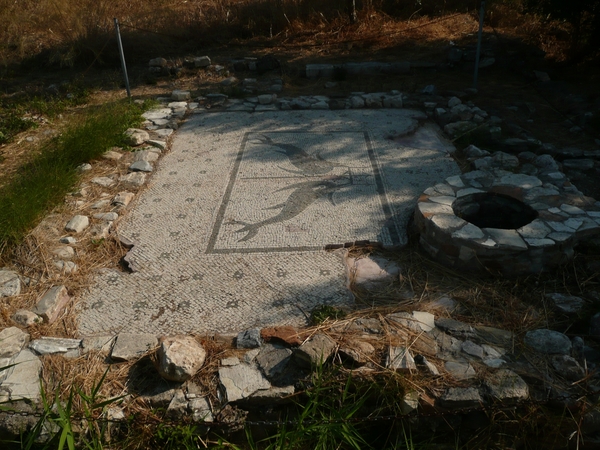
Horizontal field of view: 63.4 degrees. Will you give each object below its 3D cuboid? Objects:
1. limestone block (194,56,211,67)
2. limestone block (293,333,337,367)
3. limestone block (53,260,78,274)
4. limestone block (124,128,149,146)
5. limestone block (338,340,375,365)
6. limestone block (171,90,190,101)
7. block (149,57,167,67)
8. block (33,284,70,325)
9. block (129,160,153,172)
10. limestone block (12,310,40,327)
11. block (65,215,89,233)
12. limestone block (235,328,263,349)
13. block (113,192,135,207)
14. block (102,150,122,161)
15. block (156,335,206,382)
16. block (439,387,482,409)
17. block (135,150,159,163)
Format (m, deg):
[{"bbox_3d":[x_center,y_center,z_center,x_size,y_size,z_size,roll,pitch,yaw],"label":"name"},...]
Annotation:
[{"bbox_3d":[-1.257,-2.116,6.287,0.207,0.114,0.138,1,30,0],"label":"limestone block"},{"bbox_3d":[0.068,0.557,2.127,0.150,0.085,0.150,-27,39,-36],"label":"limestone block"},{"bbox_3d":[-1.226,0.222,2.540,0.119,0.051,0.072,1,30,0],"label":"limestone block"},{"bbox_3d":[-1.456,-0.781,4.333,0.193,0.135,0.158,-1,31,2],"label":"limestone block"},{"bbox_3d":[0.244,0.550,2.095,0.155,0.070,0.110,10,33,19],"label":"limestone block"},{"bbox_3d":[-1.249,-1.360,5.097,0.198,0.074,0.149,1,30,0],"label":"limestone block"},{"bbox_3d":[-1.842,-2.109,6.274,0.213,0.102,0.142,1,30,0],"label":"block"},{"bbox_3d":[-1.150,0.368,2.262,0.106,0.078,0.221,1,30,0],"label":"block"},{"bbox_3d":[-1.250,-0.460,3.811,0.170,0.060,0.133,-1,31,2],"label":"block"},{"bbox_3d":[-1.317,0.453,2.346,0.140,0.060,0.085,7,32,15],"label":"limestone block"},{"bbox_3d":[-1.342,-0.010,2.919,0.106,0.071,0.128,5,30,7],"label":"block"},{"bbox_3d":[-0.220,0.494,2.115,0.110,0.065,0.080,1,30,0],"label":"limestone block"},{"bbox_3d":[-1.224,-0.179,3.367,0.142,0.067,0.112,-6,31,-6],"label":"block"},{"bbox_3d":[-1.579,-0.585,4.094,0.155,0.055,0.115,4,31,11],"label":"block"},{"bbox_3d":[-0.477,0.539,1.963,0.183,0.154,0.159,1,30,0],"label":"block"},{"bbox_3d":[0.623,0.670,1.887,0.151,0.064,0.087,1,30,0],"label":"block"},{"bbox_3d":[-1.269,-0.568,4.022,0.179,0.073,0.146,-1,31,2],"label":"block"}]

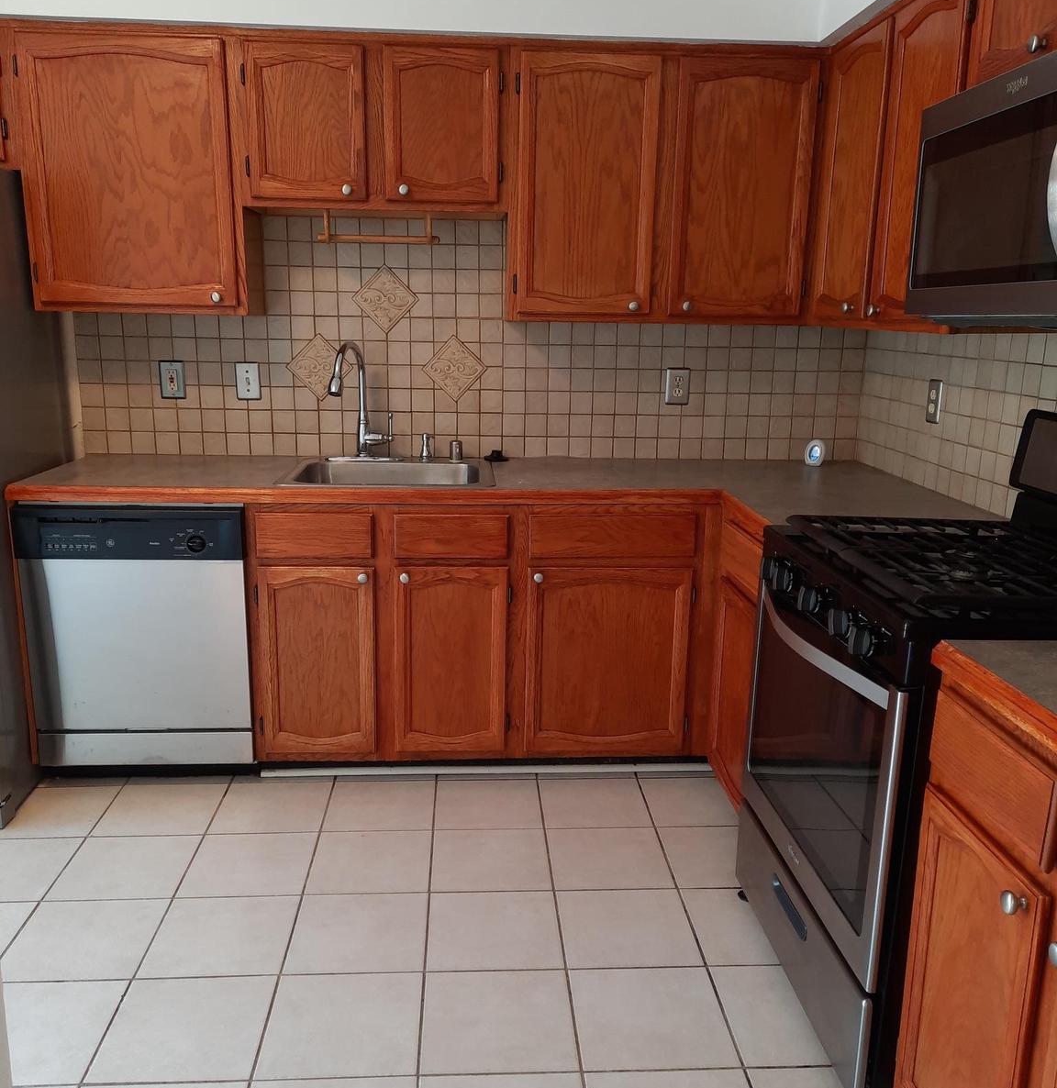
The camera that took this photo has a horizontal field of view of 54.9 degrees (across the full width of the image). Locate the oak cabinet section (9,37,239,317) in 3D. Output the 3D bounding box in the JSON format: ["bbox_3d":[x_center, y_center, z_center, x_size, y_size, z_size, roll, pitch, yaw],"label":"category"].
[{"bbox_3d":[-1.135,-1.083,3.045,0.600,0.765,0.320,0,13,-3],"label":"oak cabinet section"}]

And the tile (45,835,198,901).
[{"bbox_3d":[-1.022,0.828,2.606,0.303,0.010,0.302,0,13,-4],"label":"tile"}]

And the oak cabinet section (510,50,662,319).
[{"bbox_3d":[0.159,-1.067,3.096,0.427,0.740,0.310,0,13,-4],"label":"oak cabinet section"}]

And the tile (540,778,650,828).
[{"bbox_3d":[0.190,0.758,2.957,0.301,0.010,0.301,0,13,-4],"label":"tile"}]

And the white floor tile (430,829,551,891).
[{"bbox_3d":[-0.097,0.825,2.647,0.303,0.010,0.300,0,13,-4],"label":"white floor tile"}]

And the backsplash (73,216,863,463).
[{"bbox_3d":[-0.157,-0.669,3.361,2.610,0.773,0.012,0,13,-4],"label":"backsplash"}]

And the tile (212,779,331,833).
[{"bbox_3d":[-0.727,0.754,2.899,0.301,0.010,0.301,0,13,-4],"label":"tile"}]

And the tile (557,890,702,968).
[{"bbox_3d":[0.227,0.891,2.361,0.301,0.010,0.301,0,13,-4],"label":"tile"}]

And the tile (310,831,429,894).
[{"bbox_3d":[-0.402,0.822,2.620,0.301,0.010,0.301,0,13,-4],"label":"tile"}]

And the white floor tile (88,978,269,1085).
[{"bbox_3d":[-0.677,0.965,2.027,0.303,0.010,0.302,0,13,-4],"label":"white floor tile"}]

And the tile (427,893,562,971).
[{"bbox_3d":[-0.079,0.899,2.365,0.303,0.010,0.302,0,13,-4],"label":"tile"}]

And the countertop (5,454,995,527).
[{"bbox_3d":[-0.122,-0.139,2.864,2.600,0.045,1.214,0,13,-4],"label":"countertop"}]

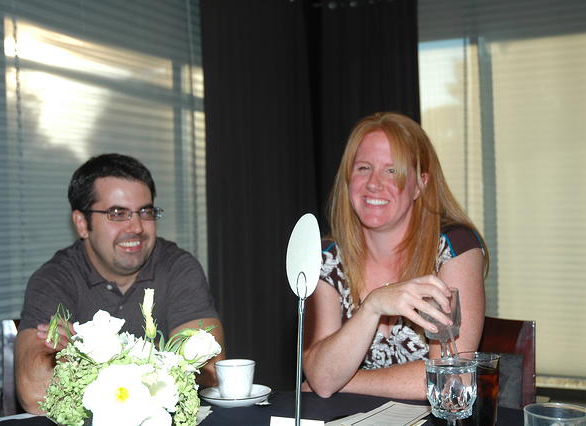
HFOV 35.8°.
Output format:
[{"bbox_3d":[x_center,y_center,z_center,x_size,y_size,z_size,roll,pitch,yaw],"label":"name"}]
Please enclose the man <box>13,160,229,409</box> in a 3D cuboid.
[{"bbox_3d":[-0.370,0.505,1.970,0.560,1.250,0.760,-2,2,-18],"label":"man"}]

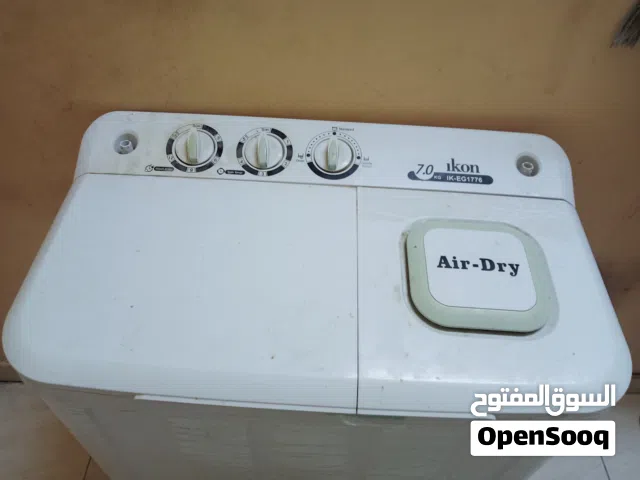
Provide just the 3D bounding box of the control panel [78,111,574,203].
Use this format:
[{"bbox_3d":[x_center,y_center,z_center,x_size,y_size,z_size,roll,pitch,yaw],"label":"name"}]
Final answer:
[{"bbox_3d":[0.008,-0.123,0.770,0.715,0.045,0.113,3,69,0],"label":"control panel"}]

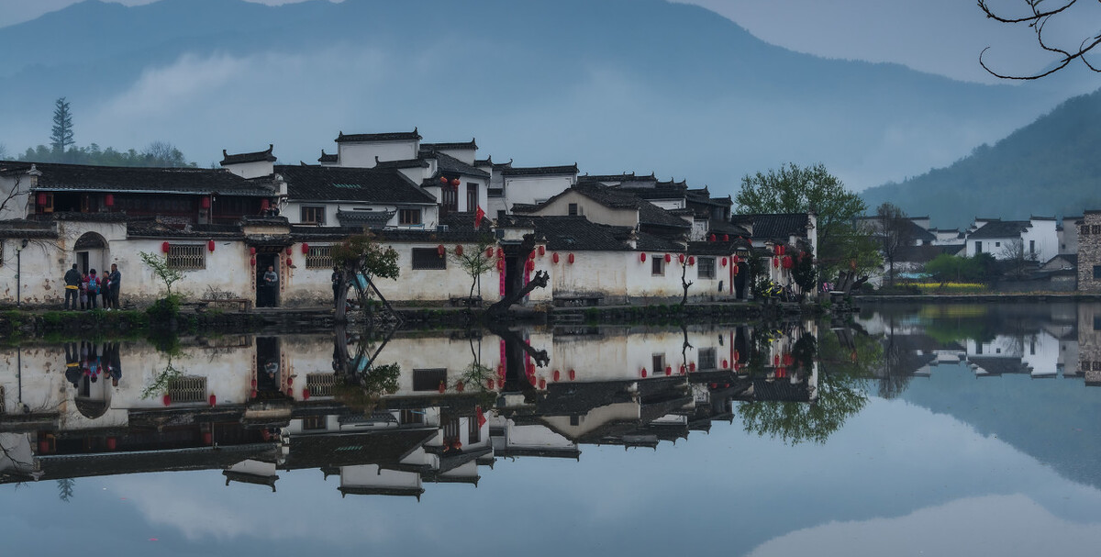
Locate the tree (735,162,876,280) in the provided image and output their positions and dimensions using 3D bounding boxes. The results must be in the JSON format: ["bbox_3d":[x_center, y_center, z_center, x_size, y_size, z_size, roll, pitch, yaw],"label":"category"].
[{"bbox_3d":[20.390,-4.181,153.000,11.000,10.400,9.800,0,0,0],"label":"tree"}]

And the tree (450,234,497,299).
[{"bbox_3d":[-3.243,-0.505,80.300,2.050,2.750,1.800,0,0,0],"label":"tree"}]

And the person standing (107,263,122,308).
[{"bbox_3d":[-16.384,0.327,71.200,0.420,1.740,0.520,0,0,-30],"label":"person standing"}]

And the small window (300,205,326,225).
[{"bbox_3d":[-10.866,-2.876,86.800,1.430,0.970,0.150,0,-1,-40],"label":"small window"}]

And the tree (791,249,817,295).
[{"bbox_3d":[13.148,-0.380,98.300,1.400,2.400,1.300,0,0,0],"label":"tree"}]

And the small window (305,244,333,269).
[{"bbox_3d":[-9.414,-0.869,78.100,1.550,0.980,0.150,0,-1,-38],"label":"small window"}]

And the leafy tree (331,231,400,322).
[{"bbox_3d":[-7.427,-0.074,76.200,2.800,3.700,2.500,0,0,0],"label":"leafy tree"}]

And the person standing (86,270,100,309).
[{"bbox_3d":[-17.103,0.412,70.900,0.530,1.530,0.440,0,0,2],"label":"person standing"}]

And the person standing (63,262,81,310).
[{"bbox_3d":[-17.774,0.317,70.500,0.600,1.710,0.420,0,0,12],"label":"person standing"}]

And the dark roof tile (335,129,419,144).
[{"bbox_3d":[-9.230,-7.659,101.500,4.750,0.850,0.800,-1,0,16],"label":"dark roof tile"}]

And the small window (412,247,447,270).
[{"bbox_3d":[-5.269,-0.857,82.400,1.830,0.950,0.120,0,-1,-40],"label":"small window"}]

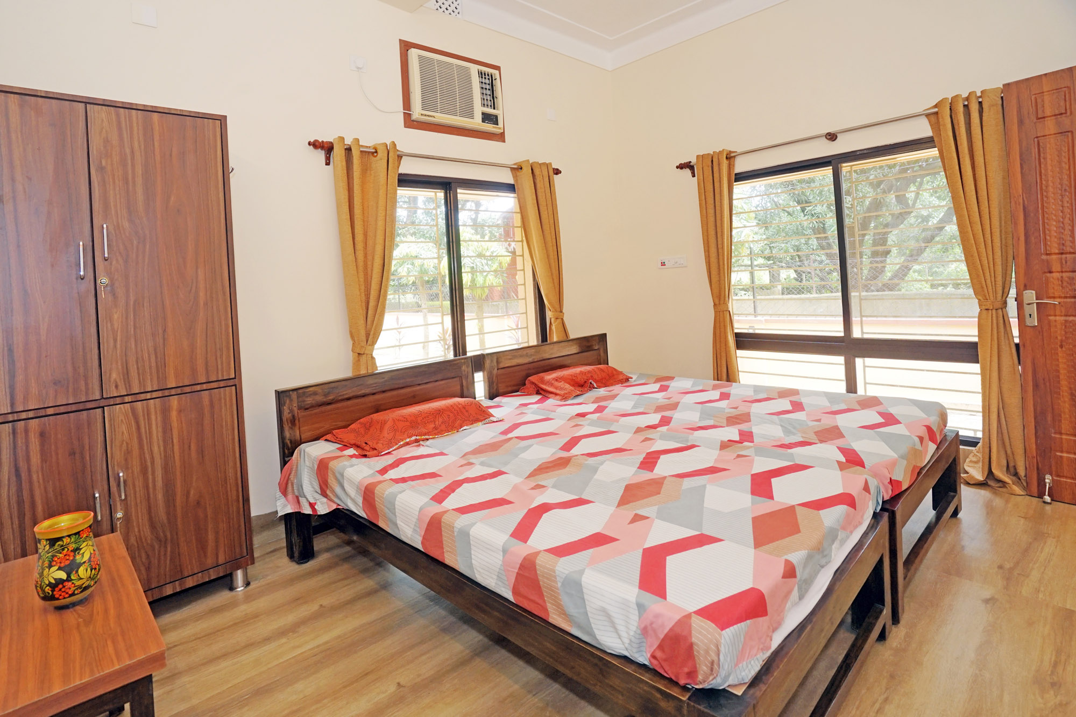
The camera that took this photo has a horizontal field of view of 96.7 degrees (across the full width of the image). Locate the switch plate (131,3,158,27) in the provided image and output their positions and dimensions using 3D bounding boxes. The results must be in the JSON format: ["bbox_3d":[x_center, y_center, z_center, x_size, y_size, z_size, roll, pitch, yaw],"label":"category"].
[{"bbox_3d":[-1.828,-1.609,2.224,0.092,0.090,0.015,-6,5,-38],"label":"switch plate"}]

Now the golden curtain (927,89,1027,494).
[{"bbox_3d":[2.241,-0.324,2.445,0.180,2.009,0.366,-7,6,-43],"label":"golden curtain"}]

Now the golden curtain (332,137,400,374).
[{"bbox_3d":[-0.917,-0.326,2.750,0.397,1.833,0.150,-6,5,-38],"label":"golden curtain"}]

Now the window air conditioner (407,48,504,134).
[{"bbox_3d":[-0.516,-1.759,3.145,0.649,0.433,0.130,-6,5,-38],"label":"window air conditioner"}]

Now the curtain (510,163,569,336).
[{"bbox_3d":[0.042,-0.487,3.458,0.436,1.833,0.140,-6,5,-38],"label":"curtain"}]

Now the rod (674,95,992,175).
[{"bbox_3d":[1.717,-1.352,2.937,1.885,0.080,0.100,4,8,45],"label":"rod"}]

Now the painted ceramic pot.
[{"bbox_3d":[-0.936,0.398,0.950,0.098,0.158,0.098,-6,5,-38],"label":"painted ceramic pot"}]

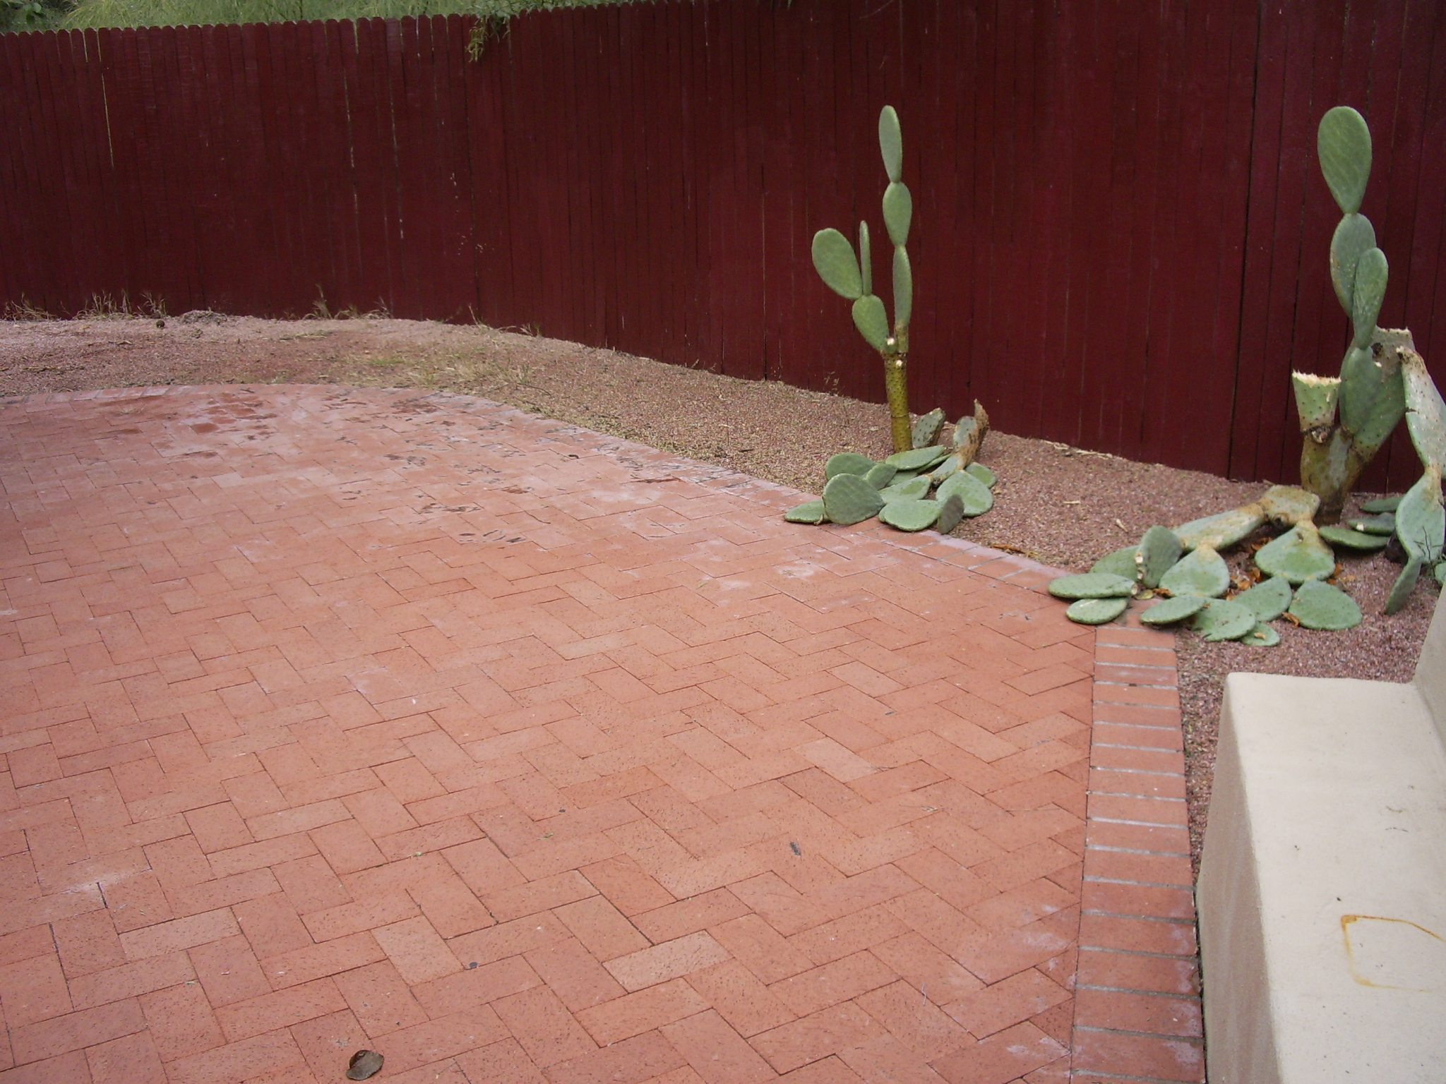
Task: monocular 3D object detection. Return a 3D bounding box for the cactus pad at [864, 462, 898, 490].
[{"bbox_3d":[0.526,-0.214,4.937,0.150,0.100,0.035,-36,-18,-3],"label":"cactus pad"}]

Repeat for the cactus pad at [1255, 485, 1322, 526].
[{"bbox_3d":[1.771,-0.112,4.566,0.195,0.120,0.130,-1,18,0],"label":"cactus pad"}]

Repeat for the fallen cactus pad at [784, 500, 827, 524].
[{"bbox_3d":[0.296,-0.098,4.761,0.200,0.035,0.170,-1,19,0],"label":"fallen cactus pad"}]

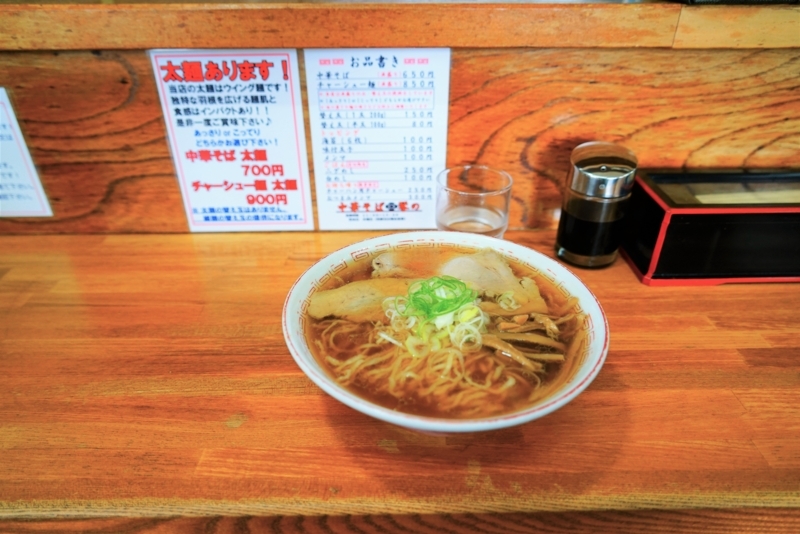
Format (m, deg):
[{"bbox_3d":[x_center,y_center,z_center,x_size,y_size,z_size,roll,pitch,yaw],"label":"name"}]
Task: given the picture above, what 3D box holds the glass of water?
[{"bbox_3d":[0.076,-0.054,0.566,0.077,0.083,0.077,-1,32,-2],"label":"glass of water"}]

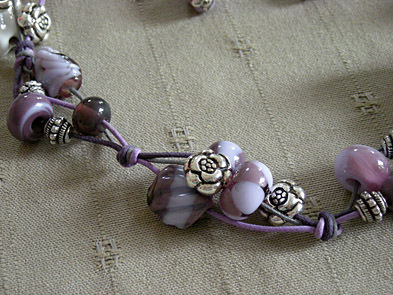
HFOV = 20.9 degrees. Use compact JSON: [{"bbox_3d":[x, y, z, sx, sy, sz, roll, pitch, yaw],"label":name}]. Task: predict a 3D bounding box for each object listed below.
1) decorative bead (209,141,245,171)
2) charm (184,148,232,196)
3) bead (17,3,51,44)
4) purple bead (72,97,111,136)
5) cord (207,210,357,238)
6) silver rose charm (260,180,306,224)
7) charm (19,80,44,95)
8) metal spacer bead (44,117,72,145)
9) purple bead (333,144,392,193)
[{"bbox_3d":[0.007,0.004,0.276,0.011,0.011,0.011,0,44,0],"label":"decorative bead"},{"bbox_3d":[0.003,0.006,0.269,0.012,0.006,0.012,0,60,0],"label":"charm"},{"bbox_3d":[-0.048,-0.037,0.318,0.006,0.011,0.011,-8,-5,41],"label":"bead"},{"bbox_3d":[-0.028,-0.008,0.289,0.010,0.010,0.010,0,44,0],"label":"purple bead"},{"bbox_3d":[0.021,0.019,0.263,0.037,0.005,0.007,0,44,0],"label":"cord"},{"bbox_3d":[0.021,0.014,0.266,0.012,0.006,0.012,0,60,24],"label":"silver rose charm"},{"bbox_3d":[-0.045,-0.015,0.295,0.008,0.008,0.007,0,44,0],"label":"charm"},{"bbox_3d":[-0.037,-0.004,0.287,0.006,0.007,0.007,22,48,21],"label":"metal spacer bead"},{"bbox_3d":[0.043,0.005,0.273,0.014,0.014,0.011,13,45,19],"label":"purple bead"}]

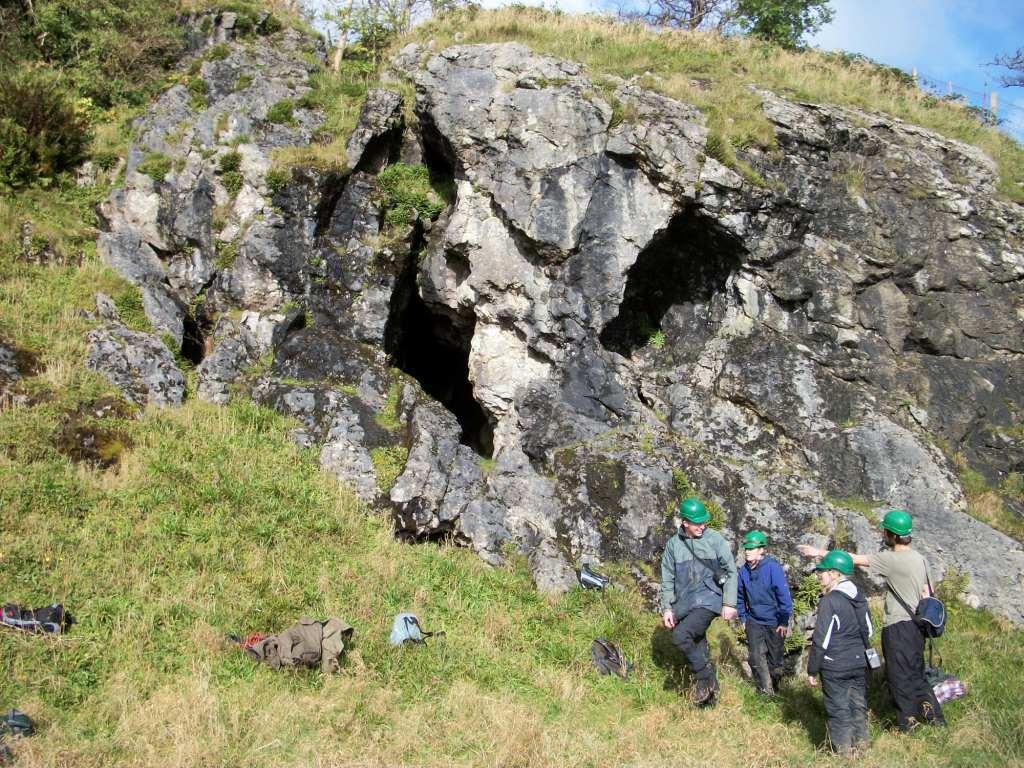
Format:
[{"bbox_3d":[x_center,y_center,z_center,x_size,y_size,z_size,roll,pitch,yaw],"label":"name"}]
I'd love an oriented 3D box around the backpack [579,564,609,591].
[{"bbox_3d":[0.866,2.056,11.000,0.330,0.280,0.240,-1,-7,11],"label":"backpack"}]

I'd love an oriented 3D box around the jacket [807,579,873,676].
[{"bbox_3d":[2.562,1.905,8.100,0.500,0.750,0.360,5,-9,-35],"label":"jacket"}]

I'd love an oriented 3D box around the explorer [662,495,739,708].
[{"bbox_3d":[1.539,1.777,8.500,0.640,1.700,0.500,-2,-8,12],"label":"explorer"}]

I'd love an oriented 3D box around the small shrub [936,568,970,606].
[{"bbox_3d":[4.435,2.034,10.400,0.360,0.370,0.300,-3,-8,23],"label":"small shrub"}]

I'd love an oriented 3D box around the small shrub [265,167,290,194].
[{"bbox_3d":[-3.578,-3.105,15.800,0.400,0.410,0.320,0,-8,0],"label":"small shrub"}]

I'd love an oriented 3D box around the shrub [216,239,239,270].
[{"bbox_3d":[-4.177,-1.901,15.200,0.320,0.450,0.260,0,-8,0],"label":"shrub"}]

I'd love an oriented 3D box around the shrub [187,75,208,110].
[{"bbox_3d":[-4.921,-4.561,16.200,0.350,0.560,0.320,2,-7,-17],"label":"shrub"}]

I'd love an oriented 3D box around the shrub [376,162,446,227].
[{"bbox_3d":[-1.369,-2.567,14.100,0.950,0.850,0.760,0,-8,0],"label":"shrub"}]

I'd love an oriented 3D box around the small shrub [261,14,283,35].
[{"bbox_3d":[-4.297,-6.423,18.500,0.390,0.340,0.310,0,-8,0],"label":"small shrub"}]

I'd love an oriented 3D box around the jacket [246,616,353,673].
[{"bbox_3d":[-1.897,2.315,9.200,0.950,0.340,0.500,0,-8,0],"label":"jacket"}]

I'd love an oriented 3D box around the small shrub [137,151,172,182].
[{"bbox_3d":[-5.593,-3.387,16.200,0.560,0.450,0.450,0,-8,0],"label":"small shrub"}]

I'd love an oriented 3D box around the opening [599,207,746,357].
[{"bbox_3d":[1.941,-1.247,12.600,1.780,1.800,1.200,-2,-8,12],"label":"opening"}]

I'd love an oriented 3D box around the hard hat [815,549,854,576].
[{"bbox_3d":[2.461,1.362,7.900,0.300,0.190,0.230,-2,-8,12],"label":"hard hat"}]

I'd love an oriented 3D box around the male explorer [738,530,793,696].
[{"bbox_3d":[2.277,2.061,9.300,0.480,1.500,0.340,-3,-8,25],"label":"male explorer"}]

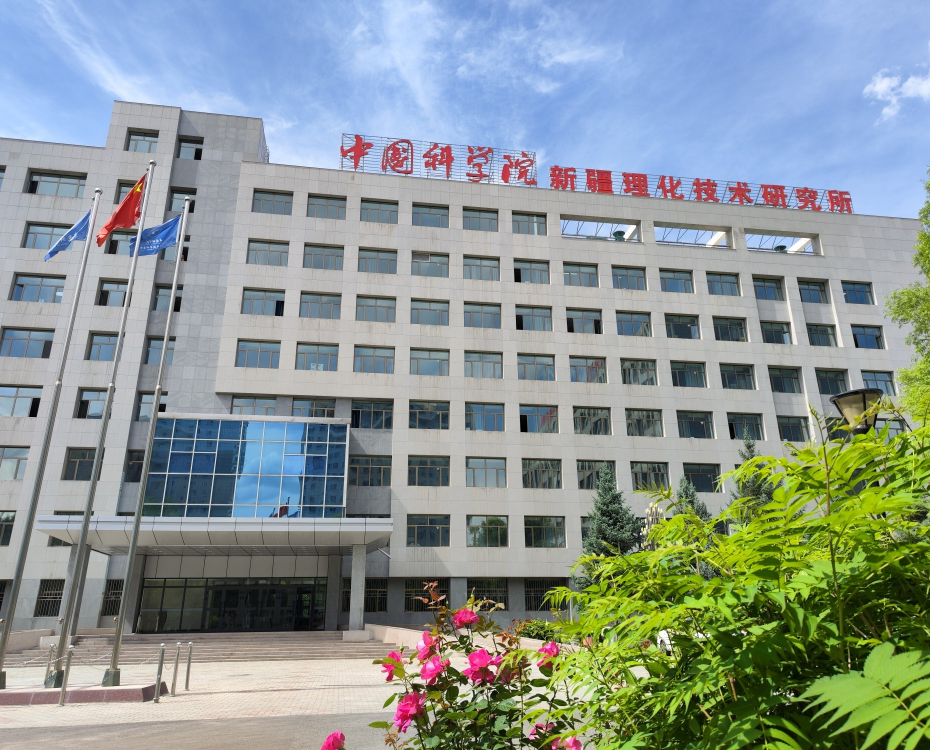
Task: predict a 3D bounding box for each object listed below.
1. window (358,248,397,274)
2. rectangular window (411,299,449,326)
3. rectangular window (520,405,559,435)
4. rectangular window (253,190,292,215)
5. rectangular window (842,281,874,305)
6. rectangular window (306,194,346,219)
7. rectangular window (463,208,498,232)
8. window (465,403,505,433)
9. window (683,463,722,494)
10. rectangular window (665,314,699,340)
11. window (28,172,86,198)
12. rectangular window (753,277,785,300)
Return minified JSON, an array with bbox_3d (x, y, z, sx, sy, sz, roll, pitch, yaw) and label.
[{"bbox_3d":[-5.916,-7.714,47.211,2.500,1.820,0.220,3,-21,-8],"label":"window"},{"bbox_3d":[-2.346,-4.272,47.033,2.591,1.889,0.150,3,-20,-9],"label":"rectangular window"},{"bbox_3d":[4.917,2.914,45.669,2.591,1.889,0.150,3,-20,-9],"label":"rectangular window"},{"bbox_3d":[-13.242,-11.869,47.913,2.591,1.889,0.150,3,-20,-9],"label":"rectangular window"},{"bbox_3d":[29.815,-6.127,52.887,2.515,1.806,0.200,3,-20,-9],"label":"rectangular window"},{"bbox_3d":[-9.616,-11.705,48.485,2.591,1.889,0.150,3,-20,-9],"label":"rectangular window"},{"bbox_3d":[1.121,-11.064,50.027,2.595,1.892,0.200,3,-21,-9],"label":"rectangular window"},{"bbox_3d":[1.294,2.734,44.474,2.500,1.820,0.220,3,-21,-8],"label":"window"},{"bbox_3d":[15.558,6.849,45.842,2.515,1.806,0.200,3,-20,-9],"label":"window"},{"bbox_3d":[15.405,-3.329,49.260,2.600,1.900,0.200,3,-20,-9],"label":"rectangular window"},{"bbox_3d":[-26.823,-12.532,45.566,3.554,1.876,0.150,3,-20,-9],"label":"window"},{"bbox_3d":[22.753,-6.507,51.856,2.500,1.850,0.200,3,-20,-9],"label":"rectangular window"}]

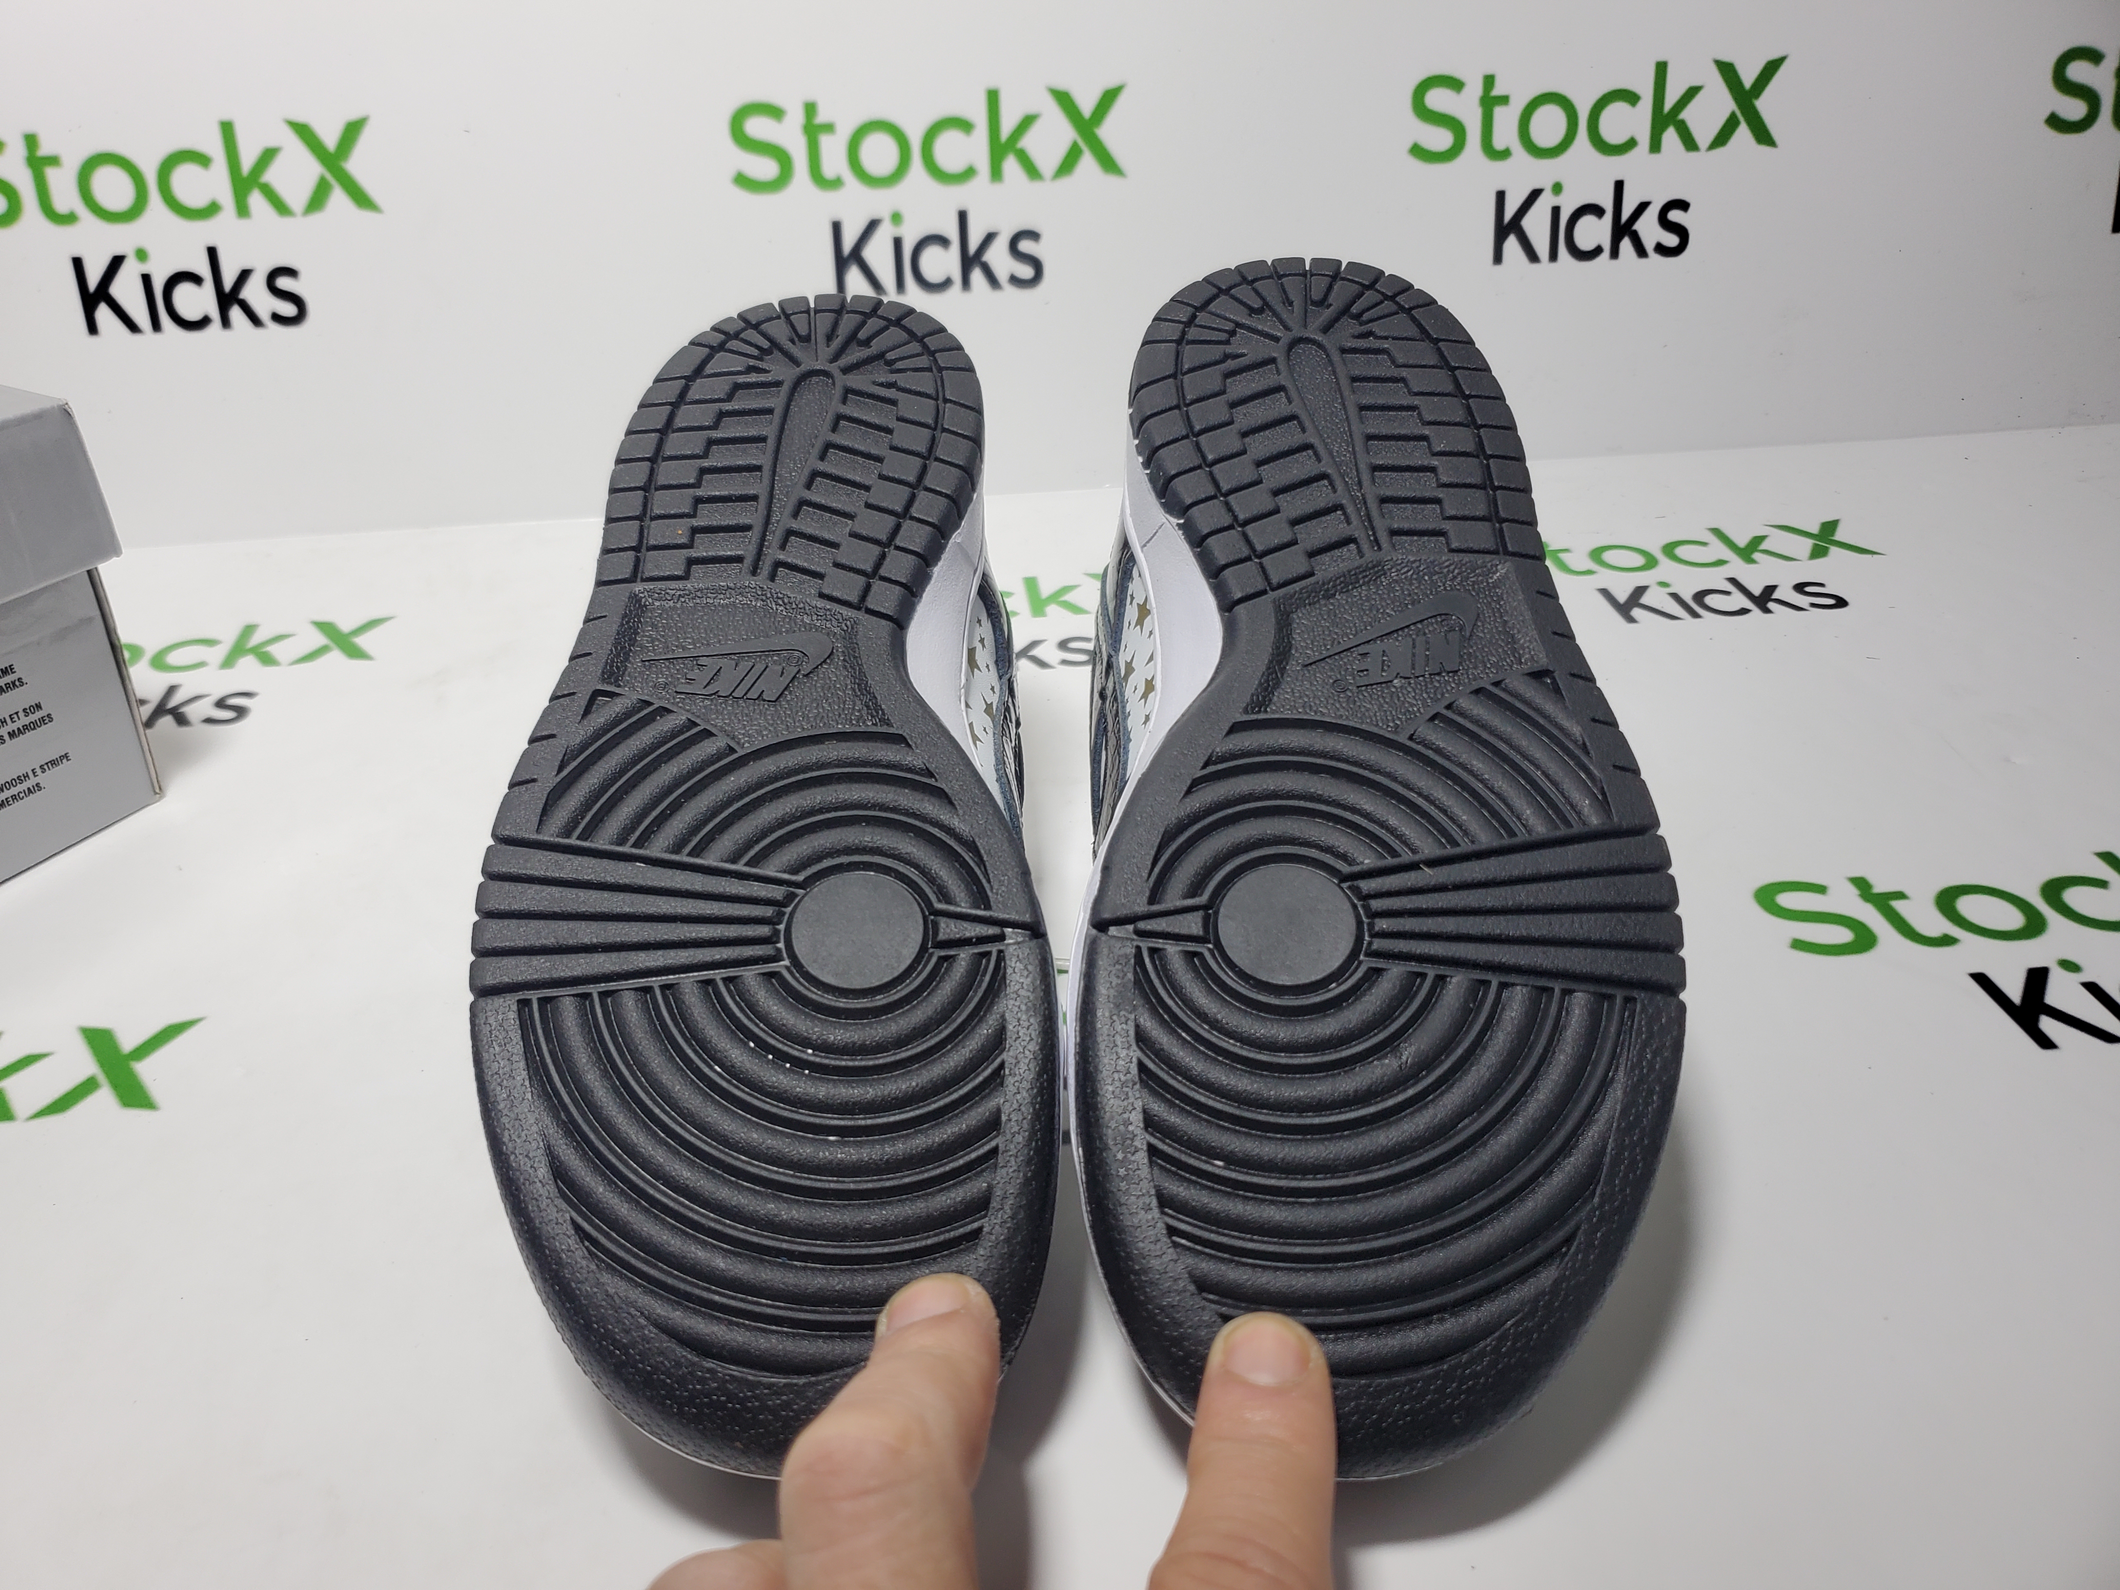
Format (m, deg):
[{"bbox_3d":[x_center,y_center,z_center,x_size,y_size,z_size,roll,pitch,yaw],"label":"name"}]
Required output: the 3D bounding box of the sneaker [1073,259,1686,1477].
[{"bbox_3d":[0.063,0.014,0.378,0.112,0.118,0.289,-2,57,3],"label":"sneaker"}]

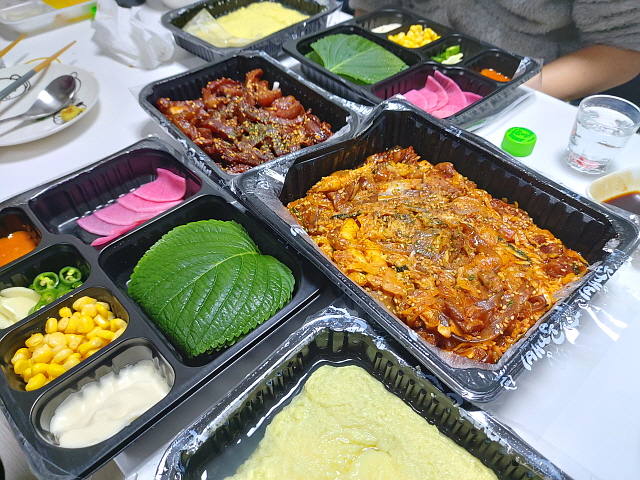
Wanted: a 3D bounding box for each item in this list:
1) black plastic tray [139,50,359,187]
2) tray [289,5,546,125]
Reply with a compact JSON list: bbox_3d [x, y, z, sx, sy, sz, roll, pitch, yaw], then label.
[{"bbox_3d":[-0.076,-0.124,0.489,0.165,0.050,0.208,-32,54,-25],"label":"black plastic tray"},{"bbox_3d":[0.104,-0.203,0.564,0.194,0.043,0.248,-33,54,-26],"label":"tray"}]

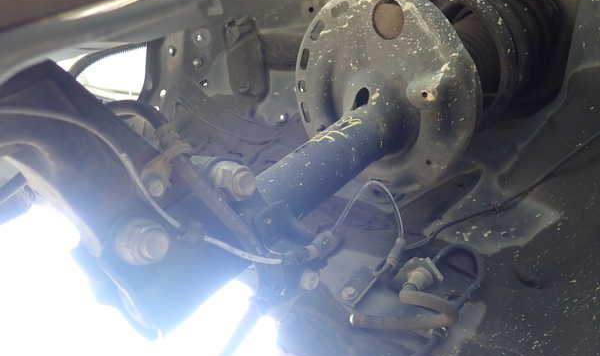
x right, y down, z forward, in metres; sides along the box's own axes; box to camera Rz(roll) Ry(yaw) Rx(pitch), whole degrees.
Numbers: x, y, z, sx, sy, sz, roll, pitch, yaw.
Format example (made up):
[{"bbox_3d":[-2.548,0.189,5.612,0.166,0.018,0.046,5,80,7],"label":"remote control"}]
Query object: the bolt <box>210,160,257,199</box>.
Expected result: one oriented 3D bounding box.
[{"bbox_3d":[-0.045,0.003,0.367,0.023,0.029,0.029,14,-31,41],"label":"bolt"}]

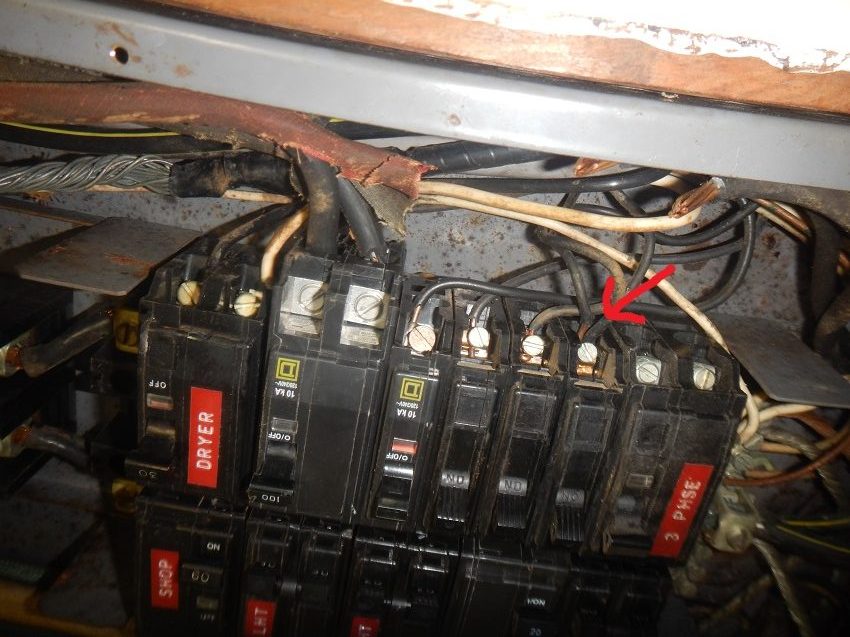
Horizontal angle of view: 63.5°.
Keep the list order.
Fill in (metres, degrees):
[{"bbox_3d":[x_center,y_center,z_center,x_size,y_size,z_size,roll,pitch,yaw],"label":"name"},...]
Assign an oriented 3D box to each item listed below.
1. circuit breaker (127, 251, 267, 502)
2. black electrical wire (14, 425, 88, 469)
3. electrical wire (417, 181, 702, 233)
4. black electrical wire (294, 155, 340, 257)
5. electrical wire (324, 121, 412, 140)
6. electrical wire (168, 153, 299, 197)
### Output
[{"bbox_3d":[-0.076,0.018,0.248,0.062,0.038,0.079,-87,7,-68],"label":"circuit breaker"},{"bbox_3d":[-0.161,0.055,0.297,0.012,0.033,0.014,-96,30,-67],"label":"black electrical wire"},{"bbox_3d":[0.041,-0.038,0.227,0.011,0.094,0.014,-43,-46,-63],"label":"electrical wire"},{"bbox_3d":[-0.035,-0.037,0.232,0.013,0.016,0.035,-86,6,-65],"label":"black electrical wire"},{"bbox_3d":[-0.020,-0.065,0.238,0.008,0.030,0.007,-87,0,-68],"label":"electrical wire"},{"bbox_3d":[-0.069,-0.051,0.244,0.014,0.045,0.015,-80,-10,-68],"label":"electrical wire"}]

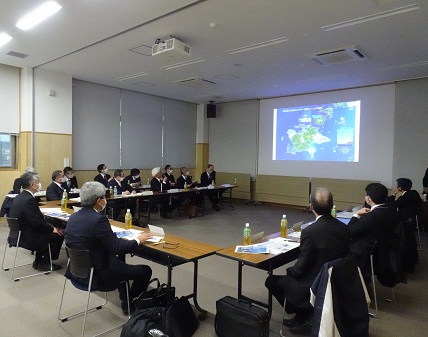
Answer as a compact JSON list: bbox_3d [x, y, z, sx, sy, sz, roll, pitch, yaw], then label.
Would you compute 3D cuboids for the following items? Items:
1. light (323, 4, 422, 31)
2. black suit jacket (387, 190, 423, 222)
[{"bbox_3d":[2.233,-2.201,4.556,1.290,0.060,0.160,2,2,39],"label":"light"},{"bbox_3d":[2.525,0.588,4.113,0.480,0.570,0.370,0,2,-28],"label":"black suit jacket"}]

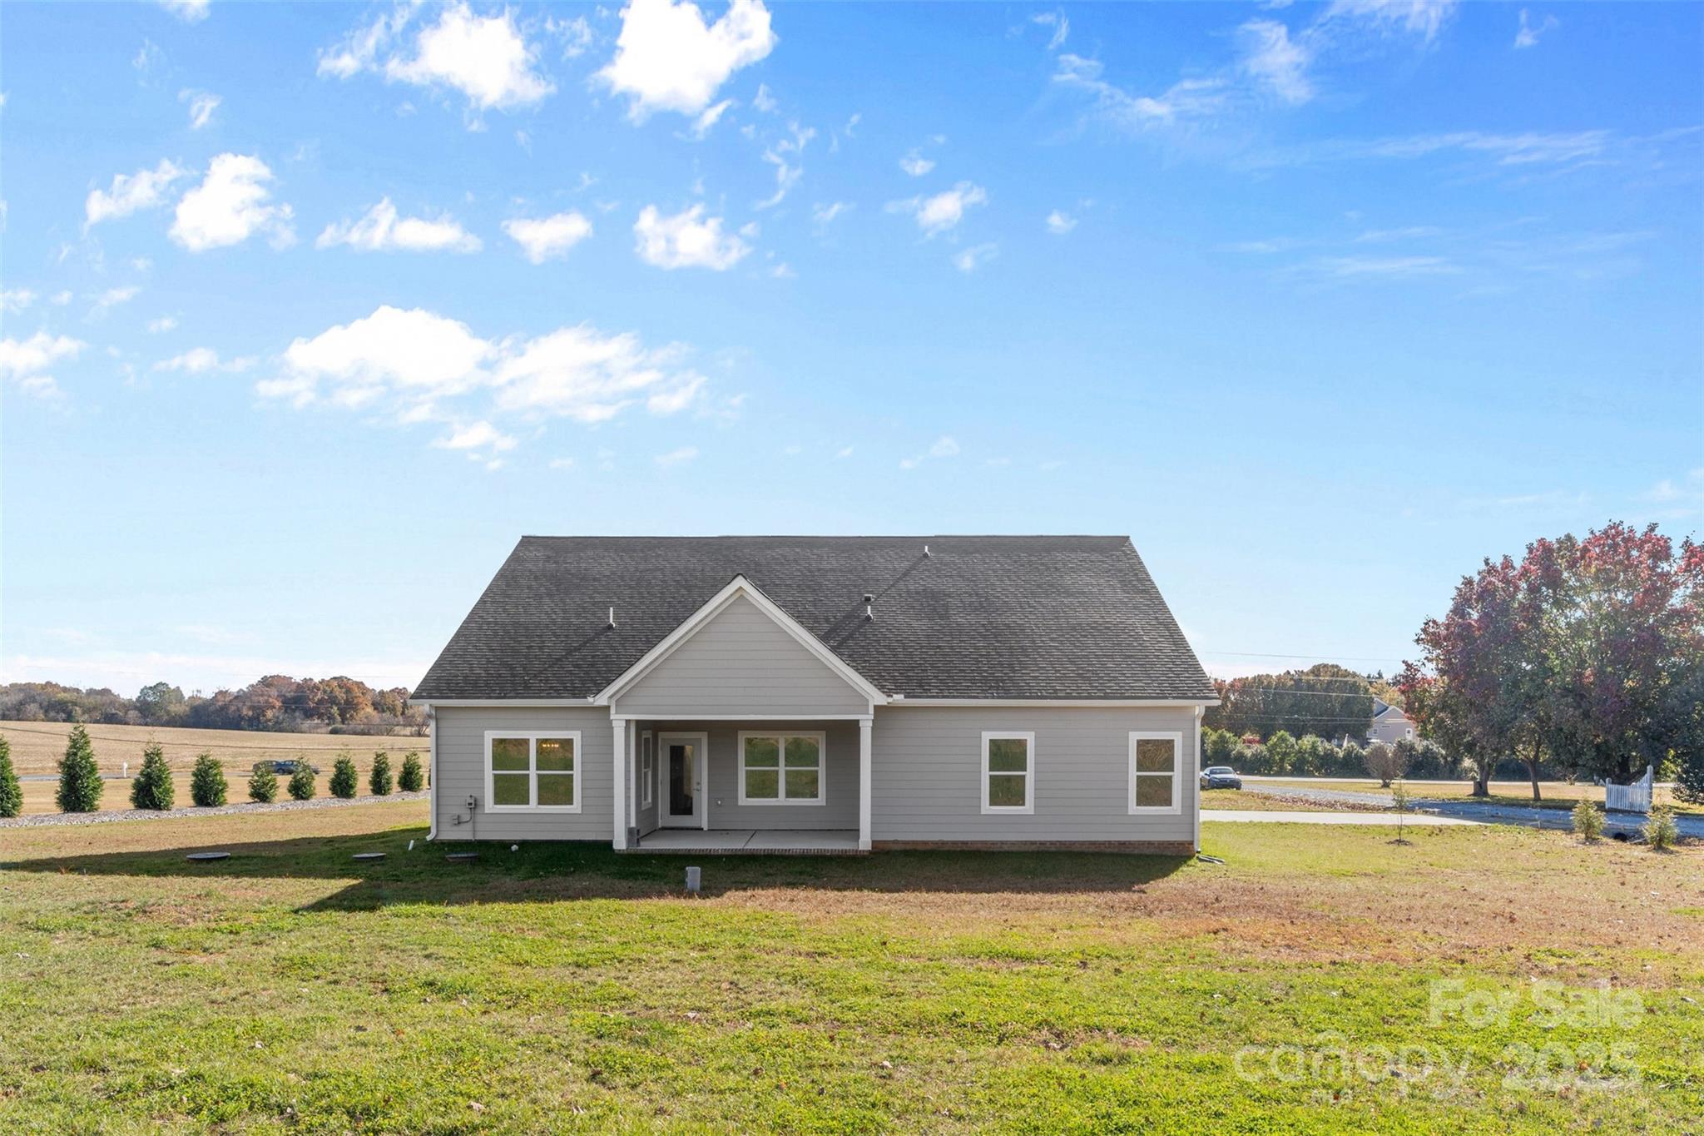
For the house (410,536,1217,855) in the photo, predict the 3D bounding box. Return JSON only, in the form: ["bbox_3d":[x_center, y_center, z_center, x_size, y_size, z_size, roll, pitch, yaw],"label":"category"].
[{"bbox_3d":[-0.730,2.780,26.200,16.300,7.300,13.000,0,-7,0],"label":"house"}]

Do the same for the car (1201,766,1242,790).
[{"bbox_3d":[21.613,12.475,59.000,1.840,1.450,4.700,-1,-7,6],"label":"car"}]

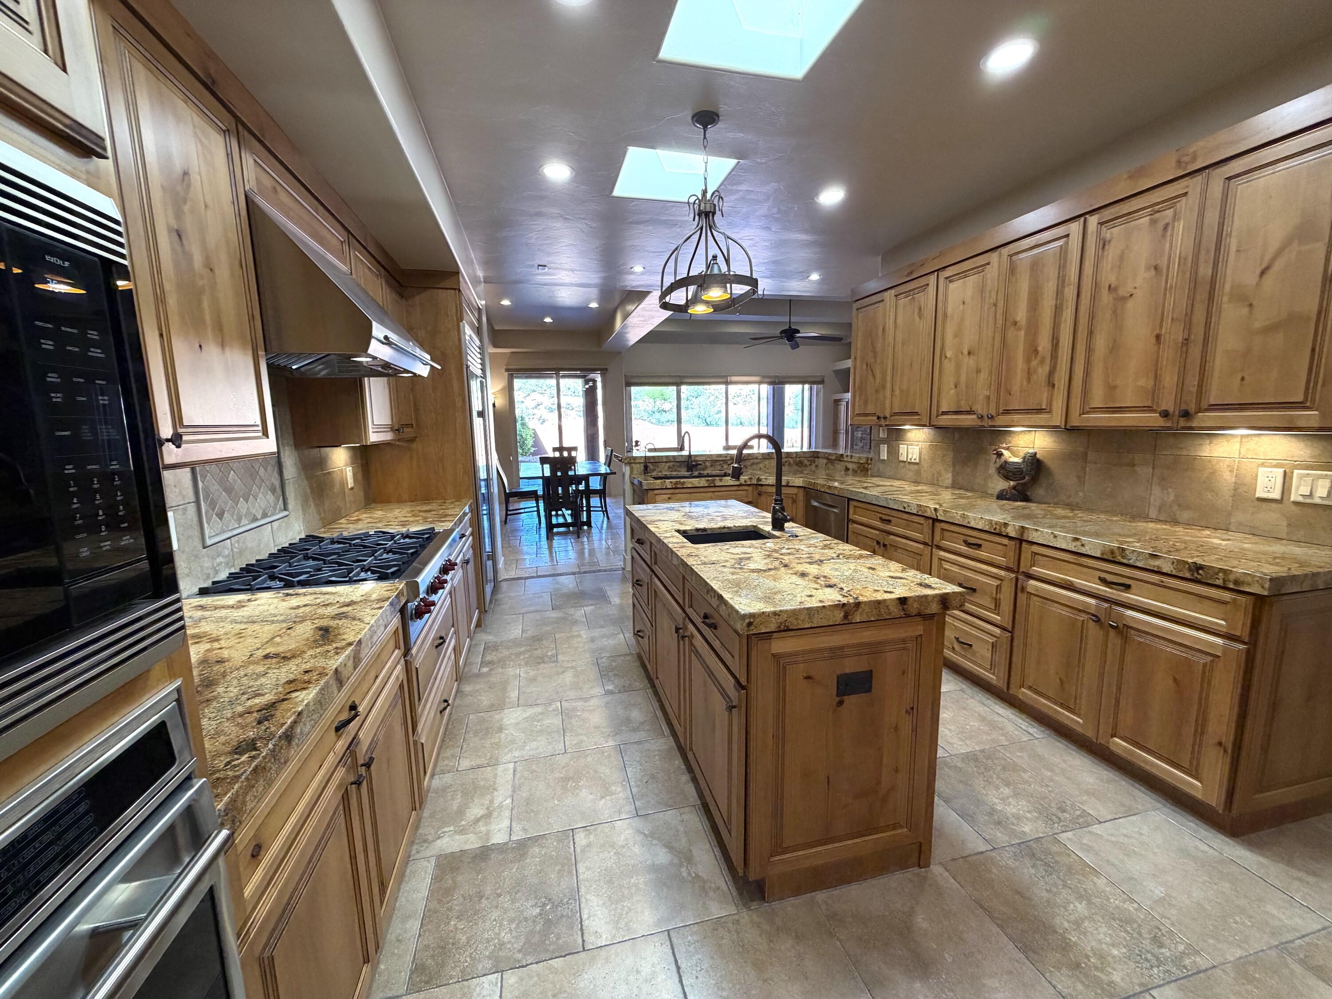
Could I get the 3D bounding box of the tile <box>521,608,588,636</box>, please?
[{"bbox_3d":[-0.809,0.896,3.925,0.450,0.012,0.450,-3,8,-13],"label":"tile"}]

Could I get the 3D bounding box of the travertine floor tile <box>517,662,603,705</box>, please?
[{"bbox_3d":[-0.590,1.023,3.023,0.450,0.012,0.450,-3,8,-13],"label":"travertine floor tile"}]

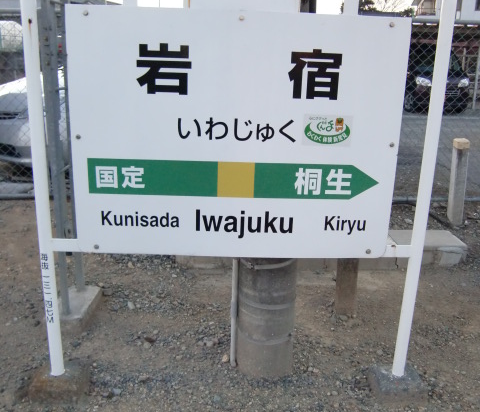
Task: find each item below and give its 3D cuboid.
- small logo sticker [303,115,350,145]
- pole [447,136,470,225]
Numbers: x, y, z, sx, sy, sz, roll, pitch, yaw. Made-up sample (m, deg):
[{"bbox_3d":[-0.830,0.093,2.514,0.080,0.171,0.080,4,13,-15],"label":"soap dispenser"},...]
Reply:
[{"bbox_3d":[0.322,-0.275,1.895,0.175,0.112,0.010,1,16,-2],"label":"small logo sticker"},{"bbox_3d":[1.902,-0.200,4.511,0.104,0.735,0.104,-1,16,1],"label":"pole"}]

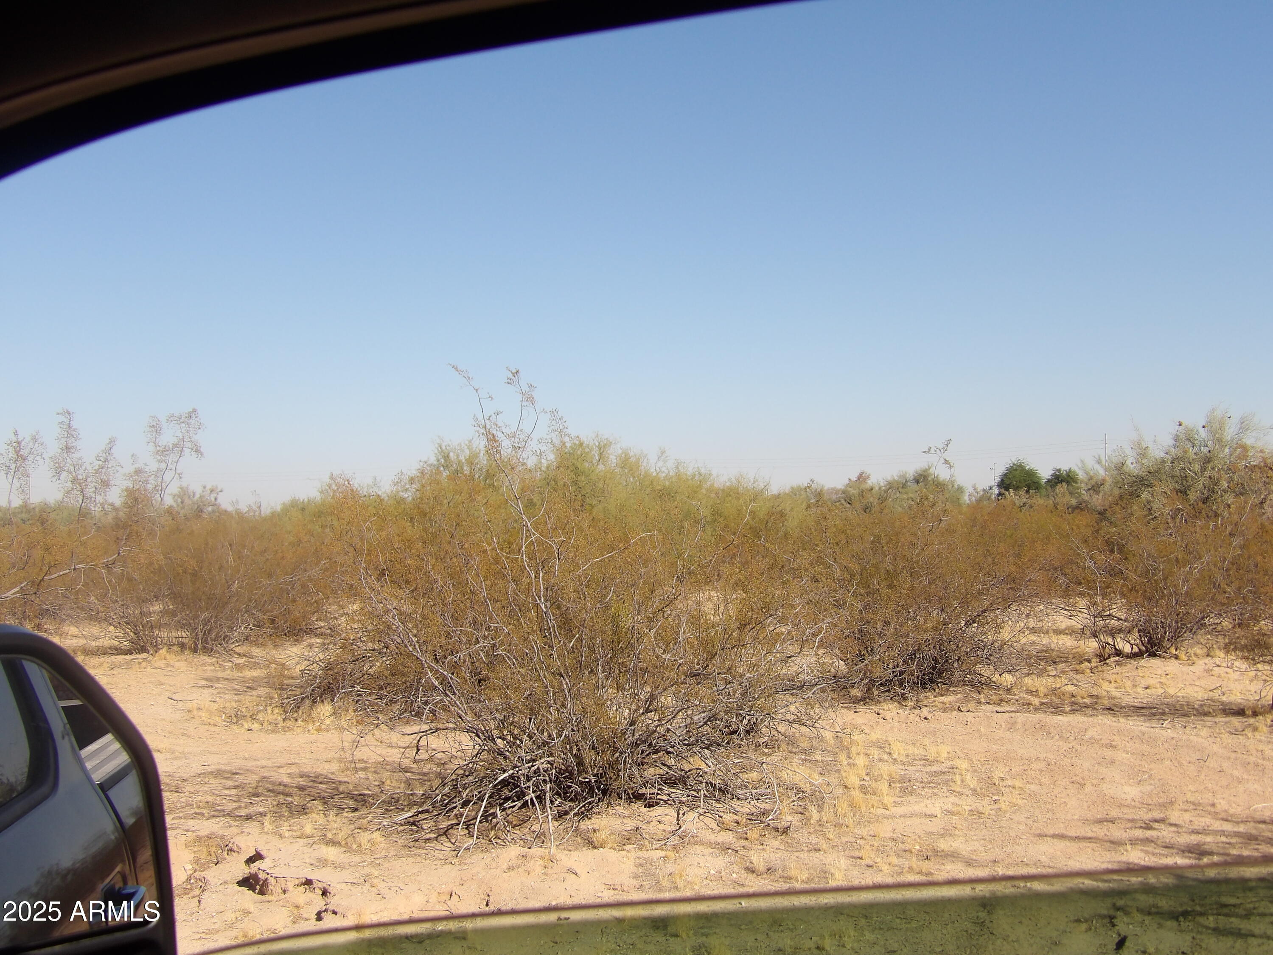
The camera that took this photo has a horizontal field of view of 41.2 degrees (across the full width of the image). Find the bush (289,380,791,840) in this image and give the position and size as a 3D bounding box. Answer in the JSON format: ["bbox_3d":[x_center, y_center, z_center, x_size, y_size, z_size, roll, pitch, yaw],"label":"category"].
[{"bbox_3d":[-0.480,0.630,9.500,2.750,2.420,2.400,0,-1,0],"label":"bush"}]

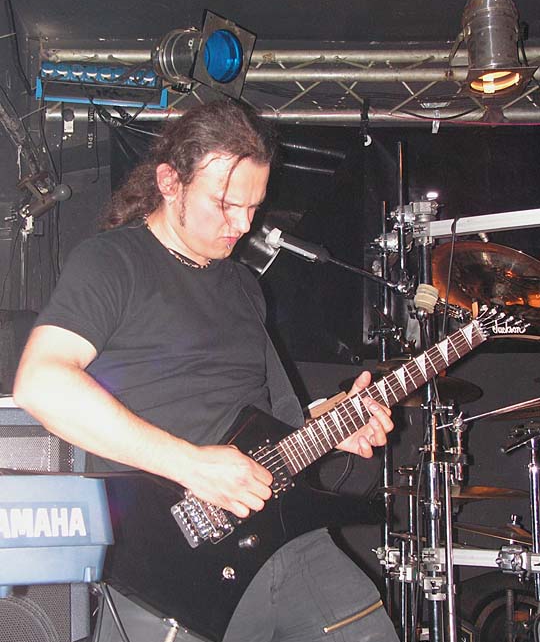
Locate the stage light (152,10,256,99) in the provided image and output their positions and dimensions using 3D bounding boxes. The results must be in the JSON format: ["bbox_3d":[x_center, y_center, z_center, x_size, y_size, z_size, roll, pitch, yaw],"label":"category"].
[{"bbox_3d":[-0.302,-1.018,4.388,0.390,0.265,0.260,13,-1,44],"label":"stage light"}]

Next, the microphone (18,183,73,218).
[{"bbox_3d":[-0.680,-0.365,3.550,0.165,0.052,0.052,-31,-14,9],"label":"microphone"}]

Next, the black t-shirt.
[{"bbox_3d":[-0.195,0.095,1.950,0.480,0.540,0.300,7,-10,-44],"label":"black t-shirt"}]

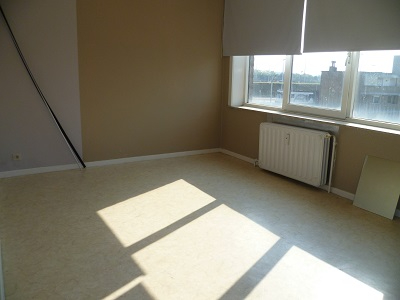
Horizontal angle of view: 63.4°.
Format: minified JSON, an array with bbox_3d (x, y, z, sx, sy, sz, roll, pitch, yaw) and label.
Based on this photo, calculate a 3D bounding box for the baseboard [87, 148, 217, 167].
[{"bbox_3d":[-0.640,0.103,5.180,2.328,0.082,0.022,-6,15,-31],"label":"baseboard"}]

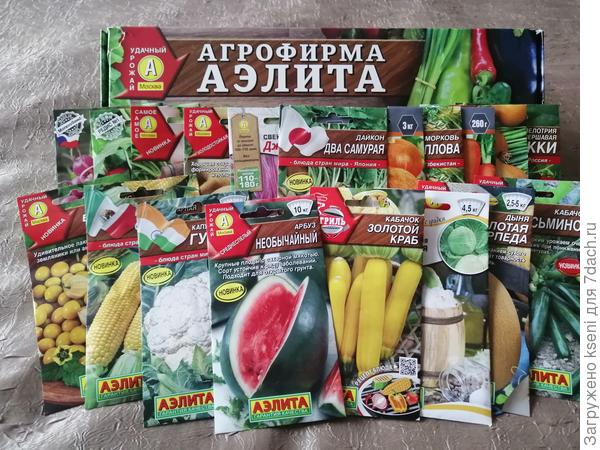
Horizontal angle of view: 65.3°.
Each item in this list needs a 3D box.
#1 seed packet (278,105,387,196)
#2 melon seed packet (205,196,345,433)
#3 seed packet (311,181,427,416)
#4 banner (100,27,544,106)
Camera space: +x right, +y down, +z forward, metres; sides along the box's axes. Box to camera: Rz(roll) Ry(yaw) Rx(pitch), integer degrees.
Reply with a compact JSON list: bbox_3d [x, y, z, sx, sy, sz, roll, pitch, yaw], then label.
[{"bbox_3d":[0.025,-0.015,0.353,0.083,0.004,0.156,1,82,1],"label":"seed packet"},{"bbox_3d":[-0.020,0.054,0.324,0.083,0.004,0.156,-4,69,-6],"label":"melon seed packet"},{"bbox_3d":[0.043,0.051,0.327,0.083,0.004,0.156,3,80,7],"label":"seed packet"},{"bbox_3d":[0.018,-0.128,0.392,0.361,0.068,0.020,0,0,0],"label":"banner"}]

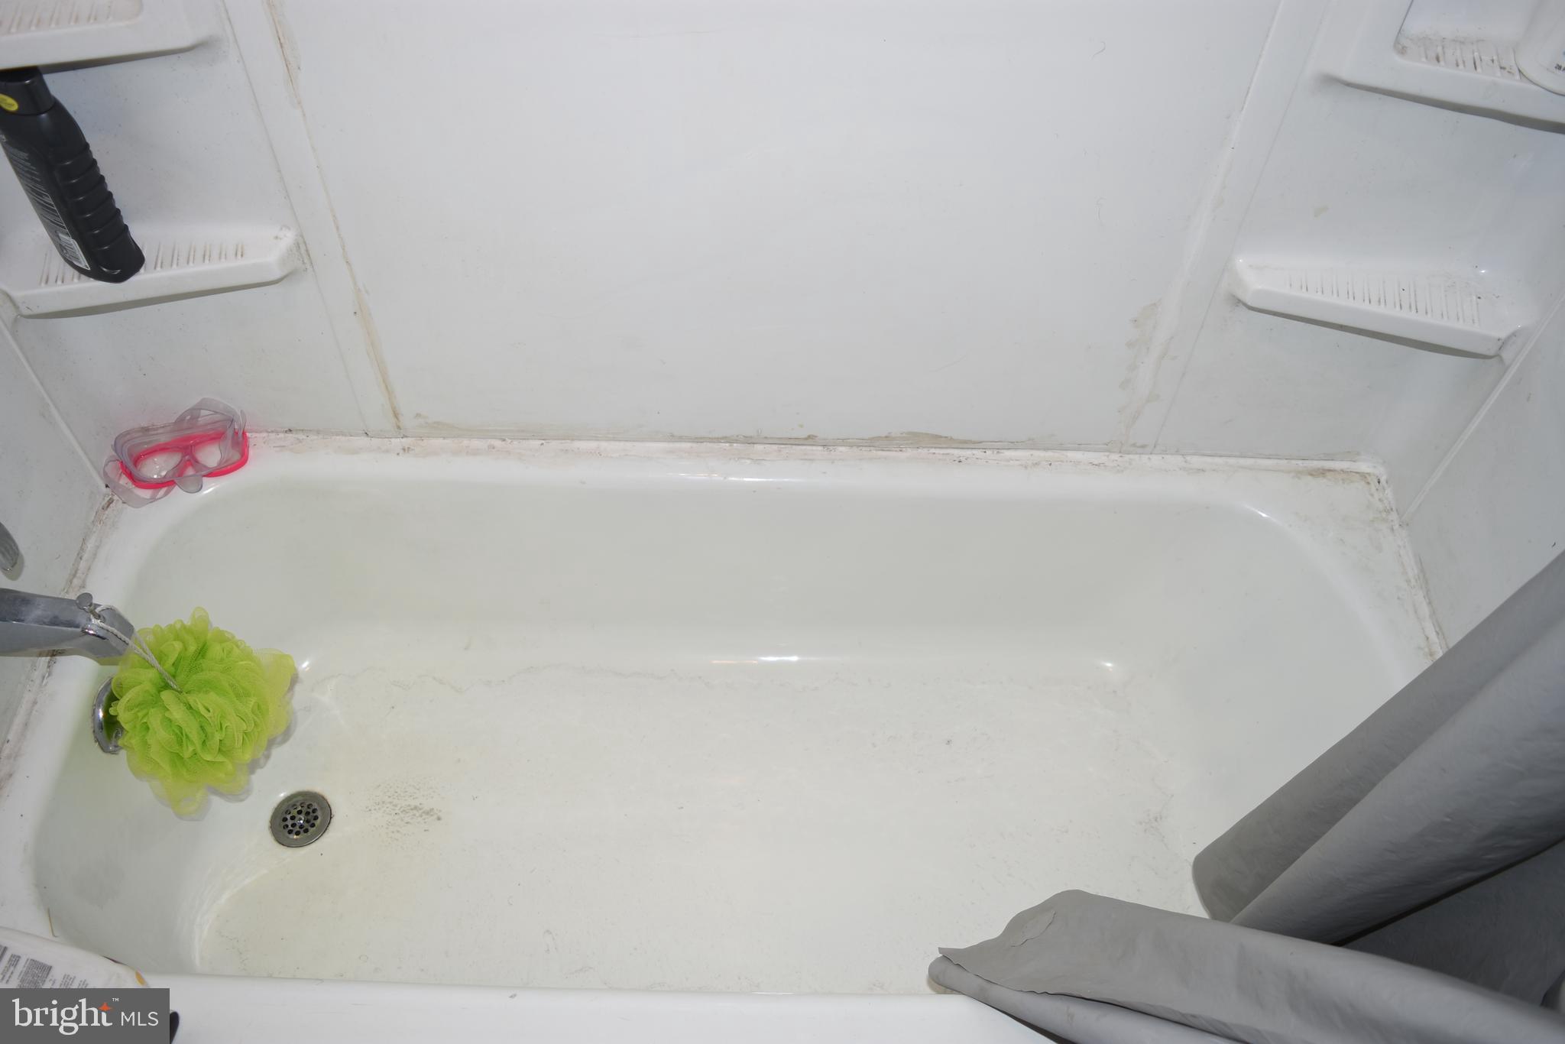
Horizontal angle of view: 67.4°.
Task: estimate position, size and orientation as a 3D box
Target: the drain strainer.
[{"bbox_3d":[-0.585,0.362,1.427,0.073,0.010,0.073,2,50,-1],"label":"drain strainer"}]

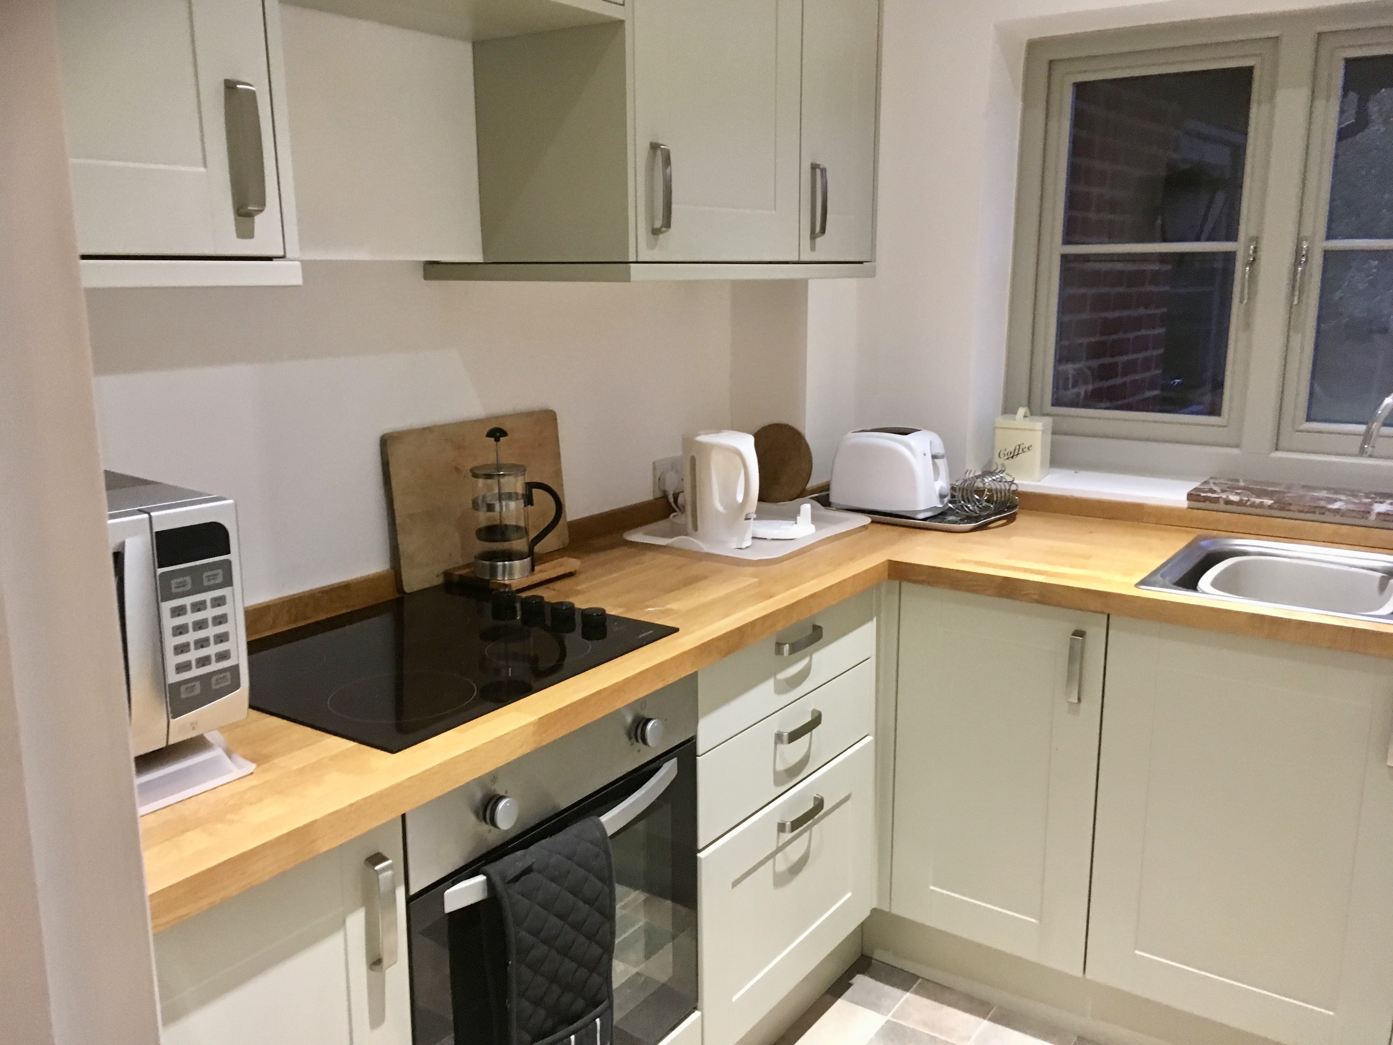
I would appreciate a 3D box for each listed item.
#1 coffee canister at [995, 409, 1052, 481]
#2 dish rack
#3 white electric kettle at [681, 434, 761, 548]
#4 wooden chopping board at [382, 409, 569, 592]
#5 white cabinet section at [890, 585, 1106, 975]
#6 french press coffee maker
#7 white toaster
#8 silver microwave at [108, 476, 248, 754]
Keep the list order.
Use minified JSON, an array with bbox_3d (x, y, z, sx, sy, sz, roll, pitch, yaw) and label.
[{"bbox_3d":[0.794,-0.193,2.825,0.112,0.163,0.096,9,15,37],"label":"coffee canister"},{"bbox_3d":[0.490,-0.078,2.747,0.470,0.105,0.320,8,15,35],"label":"dish rack"},{"bbox_3d":[0.050,-0.072,2.426,0.135,0.224,0.185,-11,16,-40],"label":"white electric kettle"},{"bbox_3d":[-0.407,-0.052,2.213,0.021,0.281,0.438,2,11,36],"label":"wooden chopping board"},{"bbox_3d":[0.735,0.444,2.503,0.405,0.717,0.570,7,14,34],"label":"white cabinet section"},{"bbox_3d":[-0.332,-0.040,2.135,0.162,0.272,0.107,-3,12,-11],"label":"french press coffee maker"},{"bbox_3d":[0.463,-0.123,2.720,0.250,0.190,0.170,8,15,35],"label":"white toaster"},{"bbox_3d":[-0.819,0.128,1.330,0.365,0.280,0.455,9,15,38],"label":"silver microwave"}]

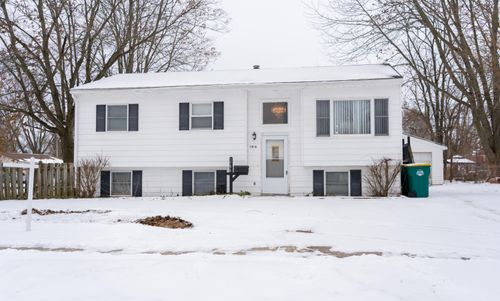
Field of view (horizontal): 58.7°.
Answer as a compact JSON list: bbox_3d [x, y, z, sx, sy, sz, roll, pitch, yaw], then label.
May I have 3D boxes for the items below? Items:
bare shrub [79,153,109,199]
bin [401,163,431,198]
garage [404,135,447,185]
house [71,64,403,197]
[{"bbox_3d":[-5.706,0.948,16.200,1.020,1.550,0.920,0,-2,10],"label":"bare shrub"},{"bbox_3d":[5.584,1.006,14.900,0.840,1.130,0.680,0,-2,10],"label":"bin"},{"bbox_3d":[10.146,0.687,32.295,6.200,3.350,6.500,0,-2,10],"label":"garage"},{"bbox_3d":[-0.217,-0.874,19.229,11.967,5.319,7.359,0,-2,10],"label":"house"}]

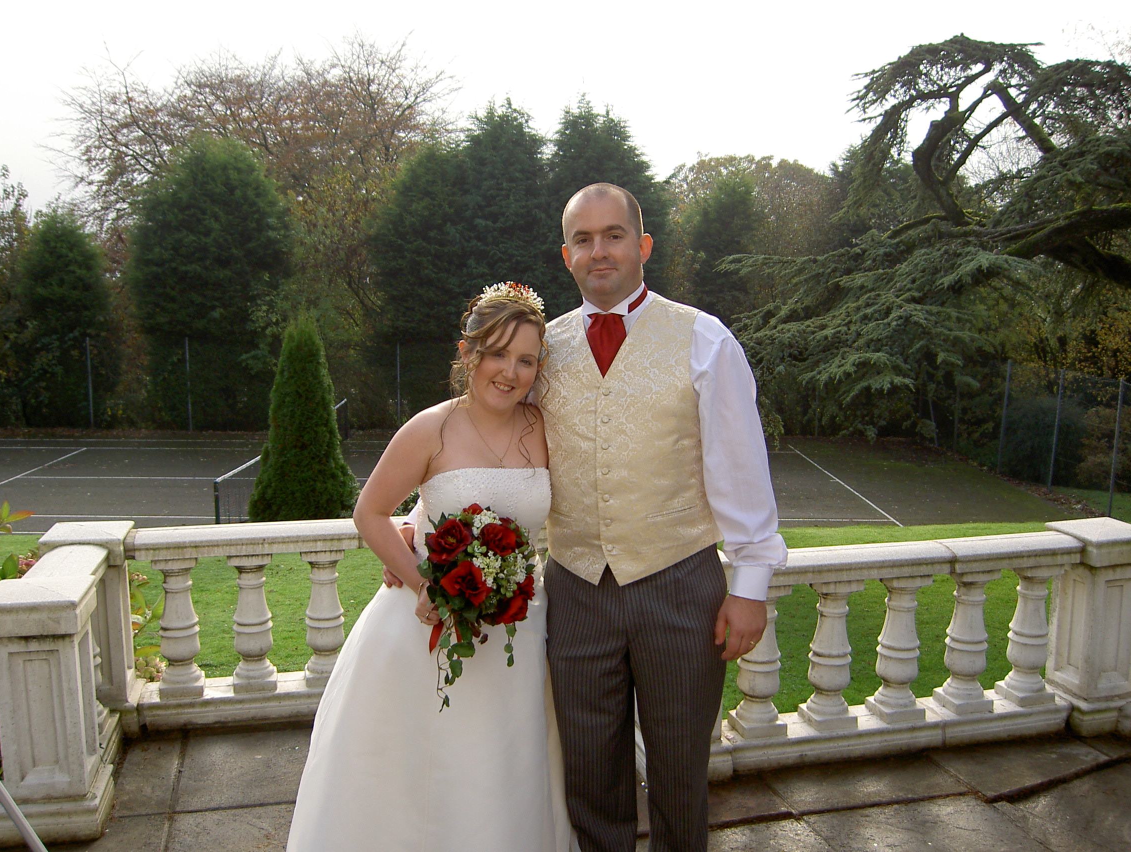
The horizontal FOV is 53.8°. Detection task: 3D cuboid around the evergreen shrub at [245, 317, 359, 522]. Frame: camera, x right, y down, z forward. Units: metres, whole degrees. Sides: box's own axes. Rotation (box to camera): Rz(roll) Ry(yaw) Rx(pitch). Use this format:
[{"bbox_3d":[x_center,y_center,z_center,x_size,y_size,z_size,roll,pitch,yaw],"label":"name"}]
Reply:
[{"bbox_3d":[-3.070,0.022,13.063,1.257,2.642,1.219,0,8,-1],"label":"evergreen shrub"}]

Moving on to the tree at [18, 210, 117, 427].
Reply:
[{"bbox_3d":[-15.006,-3.282,33.594,2.933,6.346,2.933,0,8,-1],"label":"tree"}]

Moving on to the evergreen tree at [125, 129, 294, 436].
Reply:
[{"bbox_3d":[-10.970,-4.488,34.344,4.973,8.647,4.575,0,8,-1],"label":"evergreen tree"}]

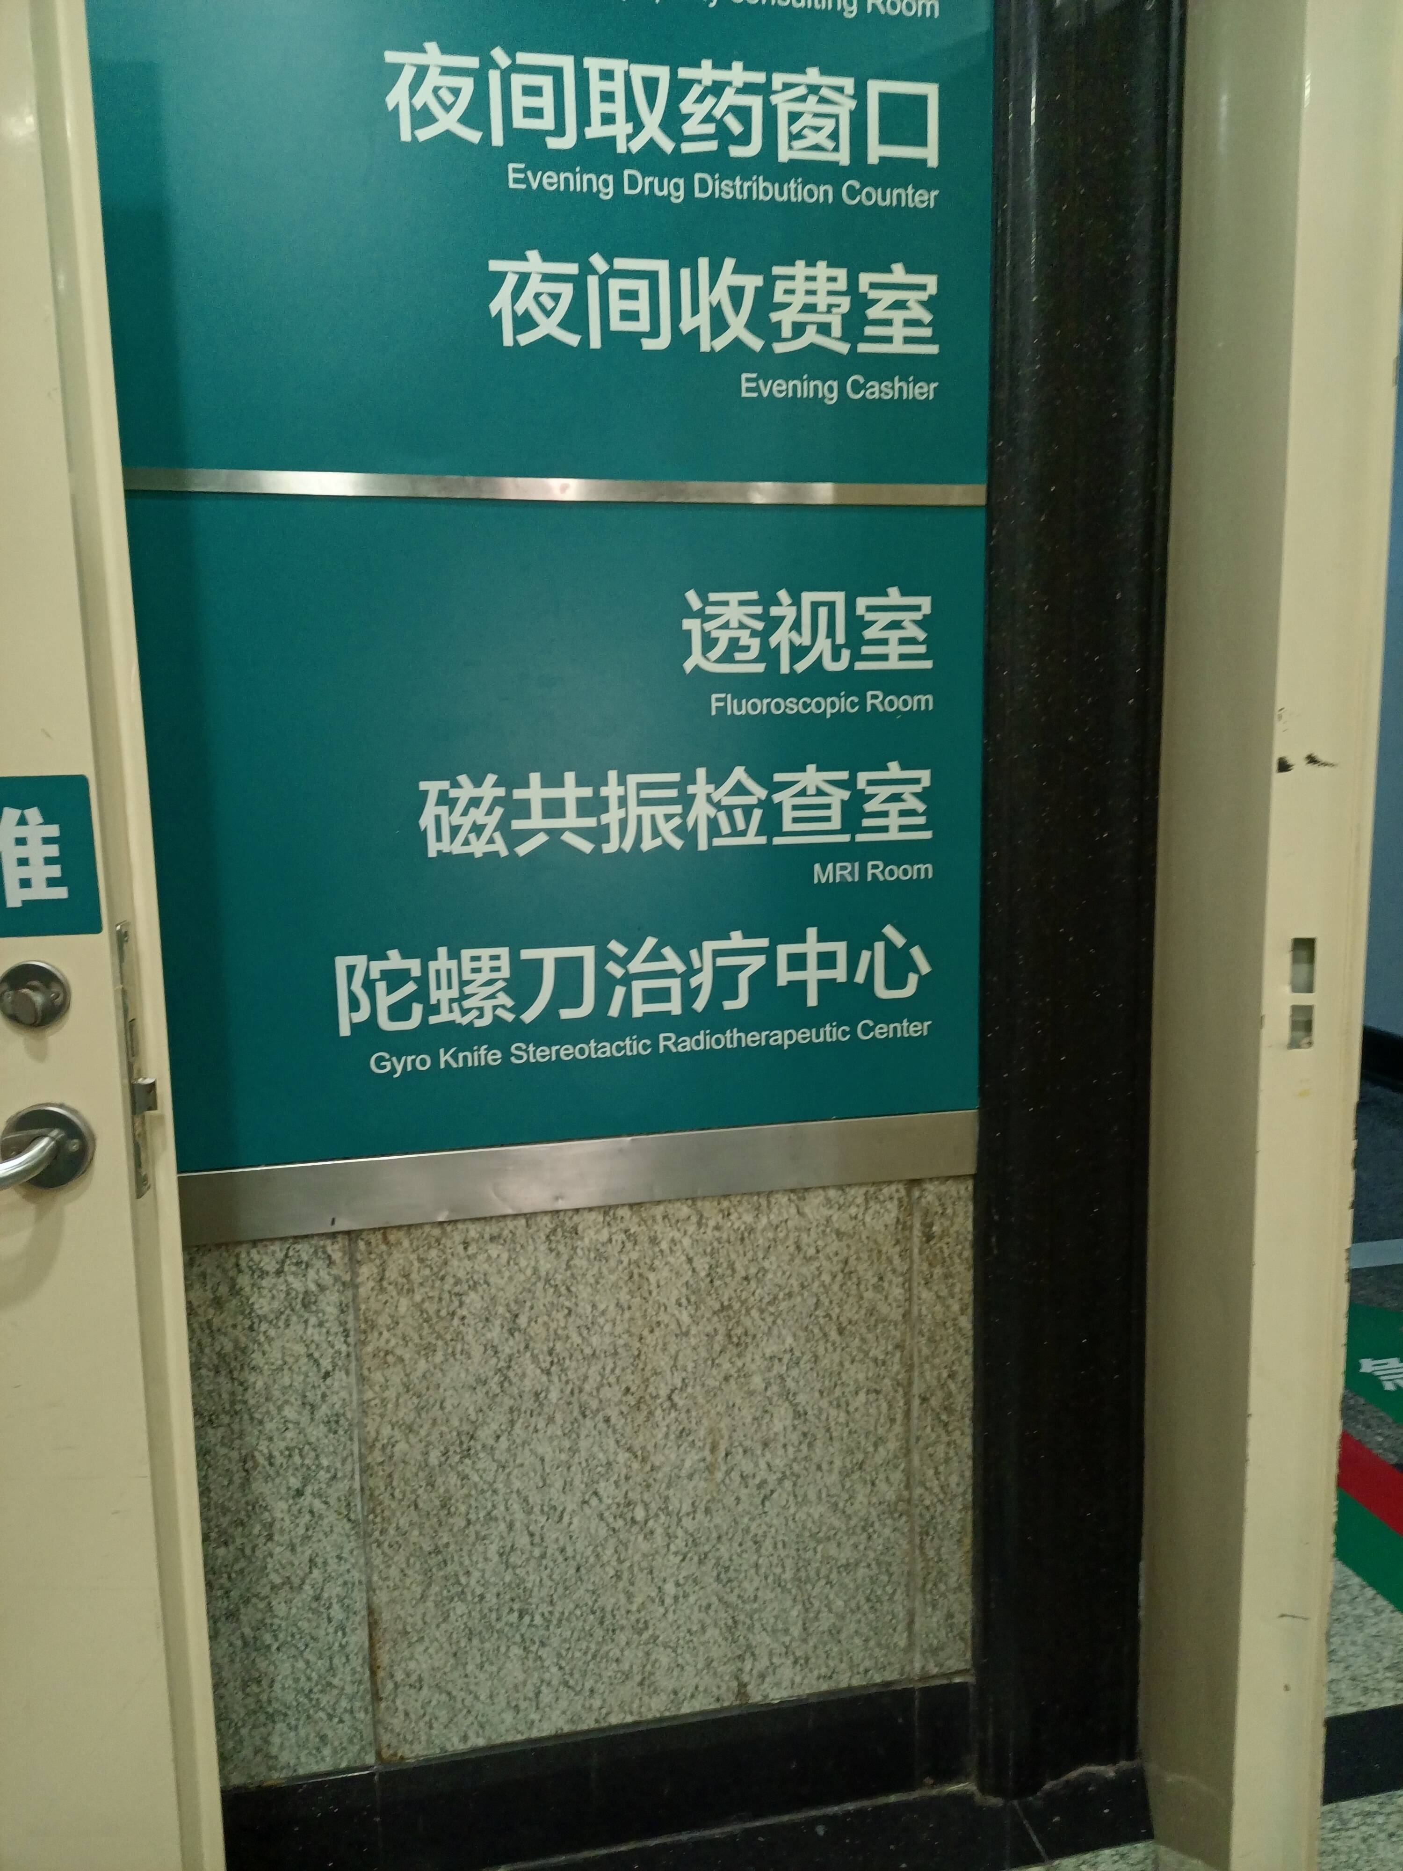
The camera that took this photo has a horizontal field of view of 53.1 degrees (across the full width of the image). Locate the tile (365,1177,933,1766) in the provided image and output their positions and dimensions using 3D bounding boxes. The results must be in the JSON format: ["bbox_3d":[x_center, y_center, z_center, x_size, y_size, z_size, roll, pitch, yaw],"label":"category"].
[{"bbox_3d":[-0.058,0.586,1.554,0.612,0.605,0.020,-3,8,-11],"label":"tile"}]

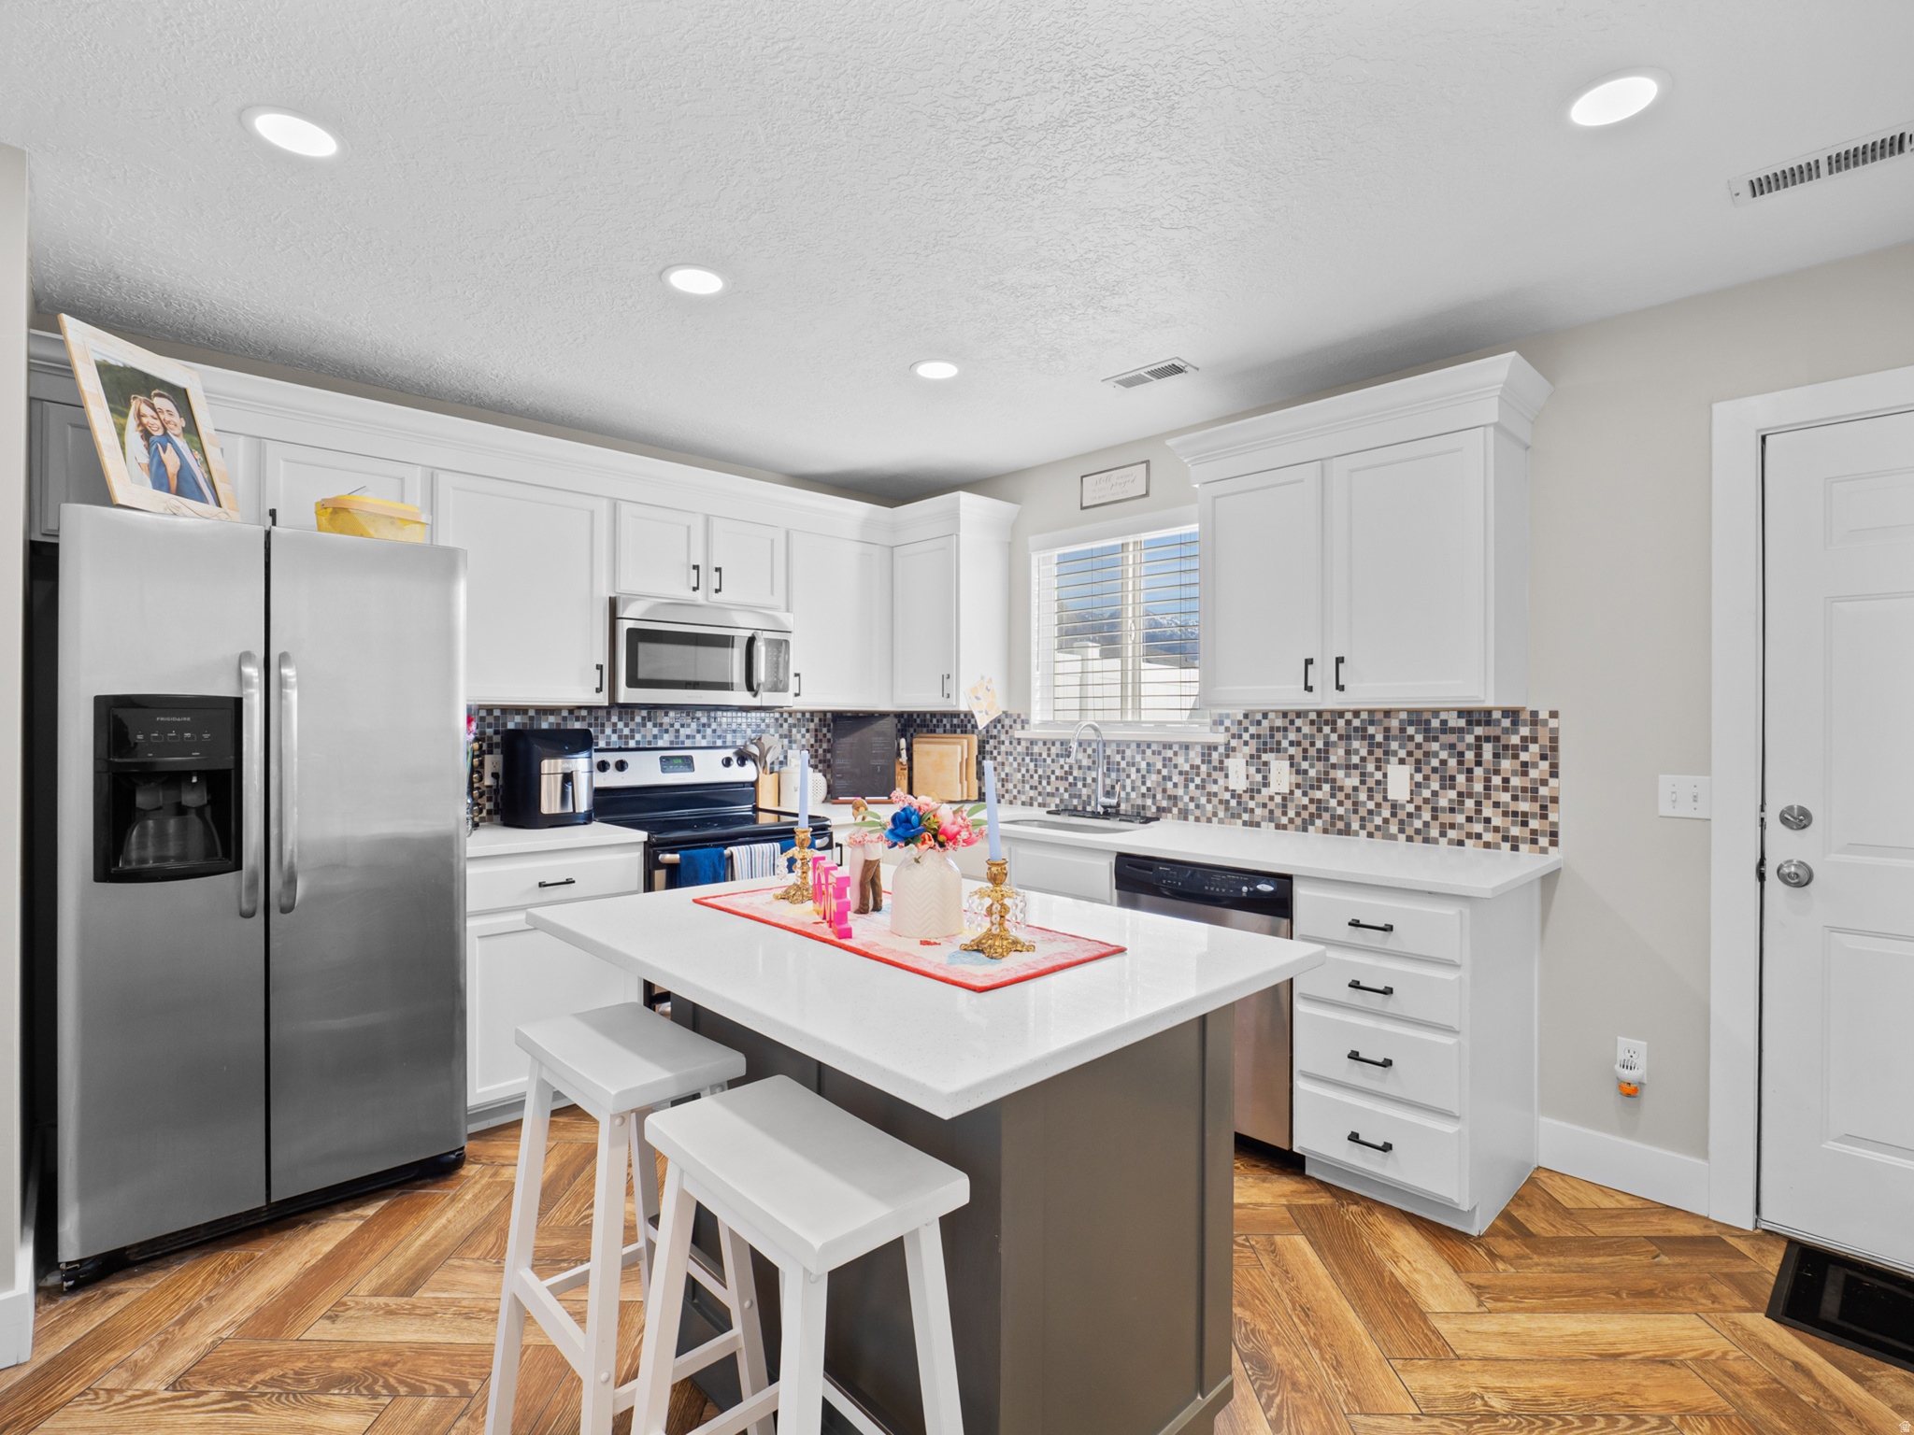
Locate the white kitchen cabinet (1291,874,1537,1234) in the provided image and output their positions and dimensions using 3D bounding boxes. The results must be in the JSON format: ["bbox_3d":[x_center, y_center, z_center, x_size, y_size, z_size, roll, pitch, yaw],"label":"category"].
[{"bbox_3d":[1.317,0.873,2.530,0.626,0.880,0.441,0,0,-44],"label":"white kitchen cabinet"}]

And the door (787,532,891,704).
[{"bbox_3d":[-0.528,-0.434,4.063,0.587,0.766,0.035,0,0,-44],"label":"door"}]

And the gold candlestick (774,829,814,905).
[{"bbox_3d":[-0.343,0.323,1.981,0.132,0.157,0.132,0,0,-44],"label":"gold candlestick"}]

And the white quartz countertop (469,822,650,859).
[{"bbox_3d":[-1.496,0.410,3.072,0.584,0.033,0.667,0,0,-44],"label":"white quartz countertop"}]

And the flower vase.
[{"bbox_3d":[-0.057,0.308,1.630,0.139,0.163,0.139,0,0,0],"label":"flower vase"}]

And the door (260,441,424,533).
[{"bbox_3d":[-1.877,-0.635,2.720,0.421,0.345,0.030,0,0,-44],"label":"door"}]

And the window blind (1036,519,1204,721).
[{"bbox_3d":[0.665,-0.360,3.698,0.055,0.791,0.896,0,0,-44],"label":"window blind"}]

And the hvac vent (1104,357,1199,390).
[{"bbox_3d":[0.634,-1.114,2.903,0.145,0.015,0.295,0,0,-44],"label":"hvac vent"}]

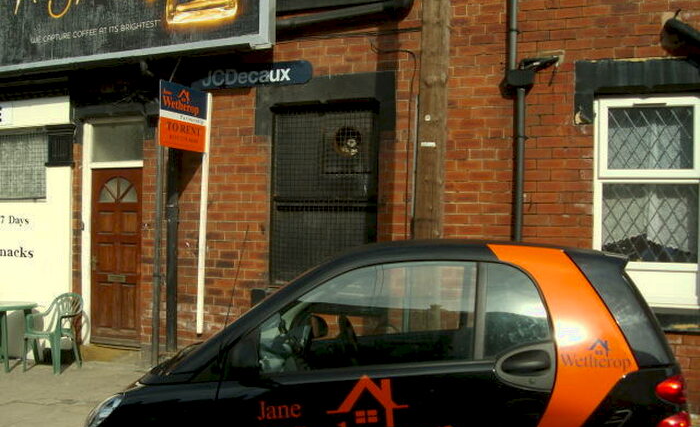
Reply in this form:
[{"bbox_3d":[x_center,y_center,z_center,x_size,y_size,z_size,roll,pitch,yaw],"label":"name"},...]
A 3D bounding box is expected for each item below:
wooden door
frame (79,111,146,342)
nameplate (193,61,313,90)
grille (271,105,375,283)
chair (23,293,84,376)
[{"bbox_3d":[-2.625,0.486,8.194,0.750,1.980,0.060,0,-1,23],"label":"wooden door"},{"bbox_3d":[-2.654,0.213,8.190,0.930,2.540,0.110,0,-1,23],"label":"frame"},{"bbox_3d":[-1.031,-1.378,7.400,1.440,0.215,0.060,0,-1,23],"label":"nameplate"},{"bbox_3d":[-0.269,-0.172,7.116,1.140,1.780,0.060,0,-1,23],"label":"grille"},{"bbox_3d":[-3.088,1.222,7.562,0.510,0.780,0.510,1,-1,13],"label":"chair"}]

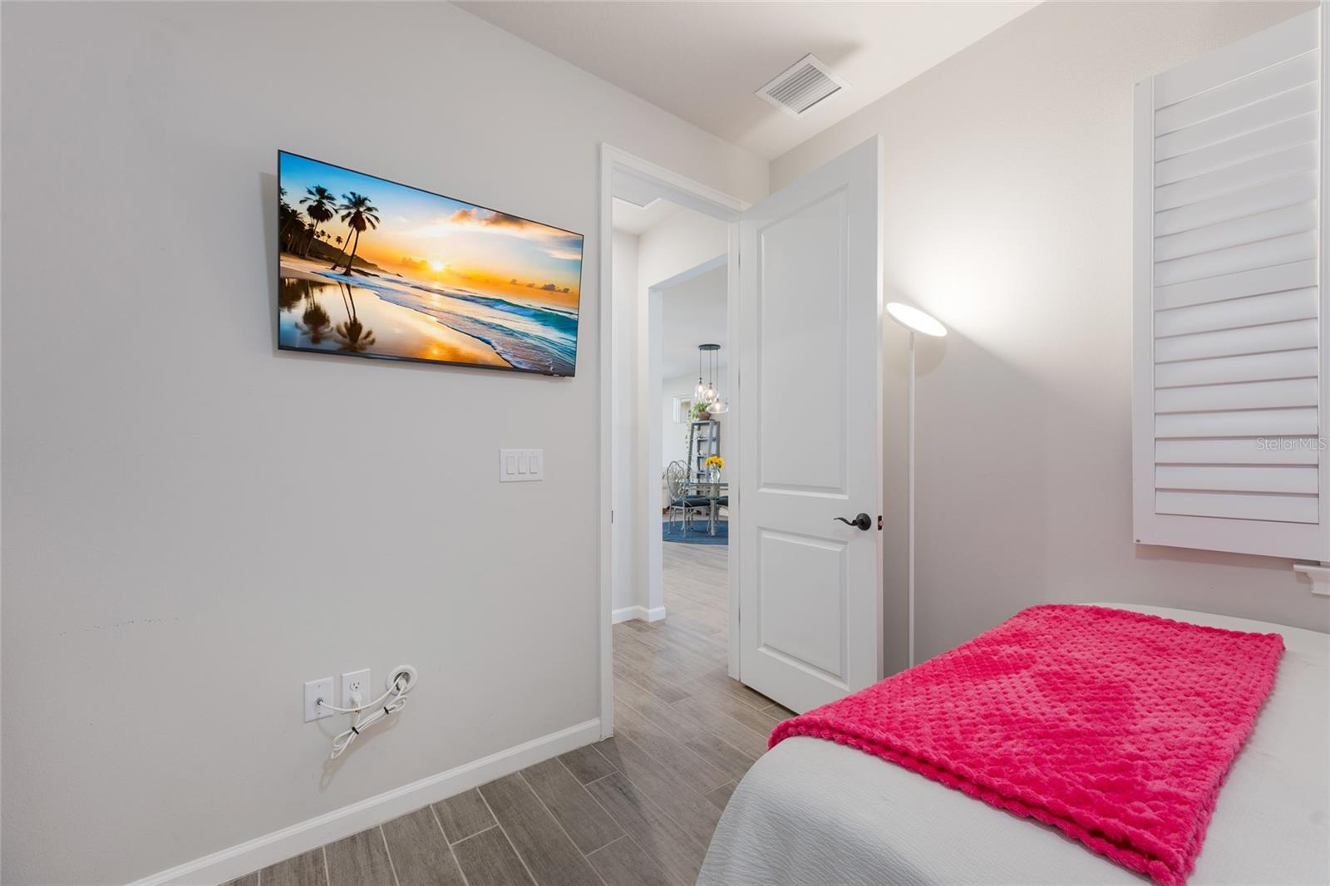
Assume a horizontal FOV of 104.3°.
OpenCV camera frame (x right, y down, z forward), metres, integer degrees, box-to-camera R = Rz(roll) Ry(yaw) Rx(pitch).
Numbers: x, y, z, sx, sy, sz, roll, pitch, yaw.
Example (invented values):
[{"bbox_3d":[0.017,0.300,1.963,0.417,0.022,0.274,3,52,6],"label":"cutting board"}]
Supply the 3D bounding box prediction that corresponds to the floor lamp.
[{"bbox_3d":[0.965,0.346,1.994,0.260,1.830,0.260,1,-1,-24],"label":"floor lamp"}]

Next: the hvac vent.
[{"bbox_3d":[0.608,-1.551,2.269,0.290,0.020,0.290,1,-1,-37],"label":"hvac vent"}]

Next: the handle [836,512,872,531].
[{"bbox_3d":[0.751,0.317,2.077,0.065,0.069,0.135,1,-1,-33],"label":"handle"}]

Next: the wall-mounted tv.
[{"bbox_3d":[-0.748,-0.553,1.806,0.965,0.560,0.060,1,6,-36],"label":"wall-mounted tv"}]

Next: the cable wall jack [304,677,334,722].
[{"bbox_3d":[-1.068,0.793,1.597,0.075,0.120,0.008,1,-1,-37],"label":"cable wall jack"}]

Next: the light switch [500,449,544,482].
[{"bbox_3d":[-0.549,0.087,1.991,0.172,0.121,0.009,1,-1,-37],"label":"light switch"}]

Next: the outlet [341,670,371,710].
[{"bbox_3d":[-0.989,0.795,1.657,0.077,0.120,0.008,1,-1,-37],"label":"outlet"}]

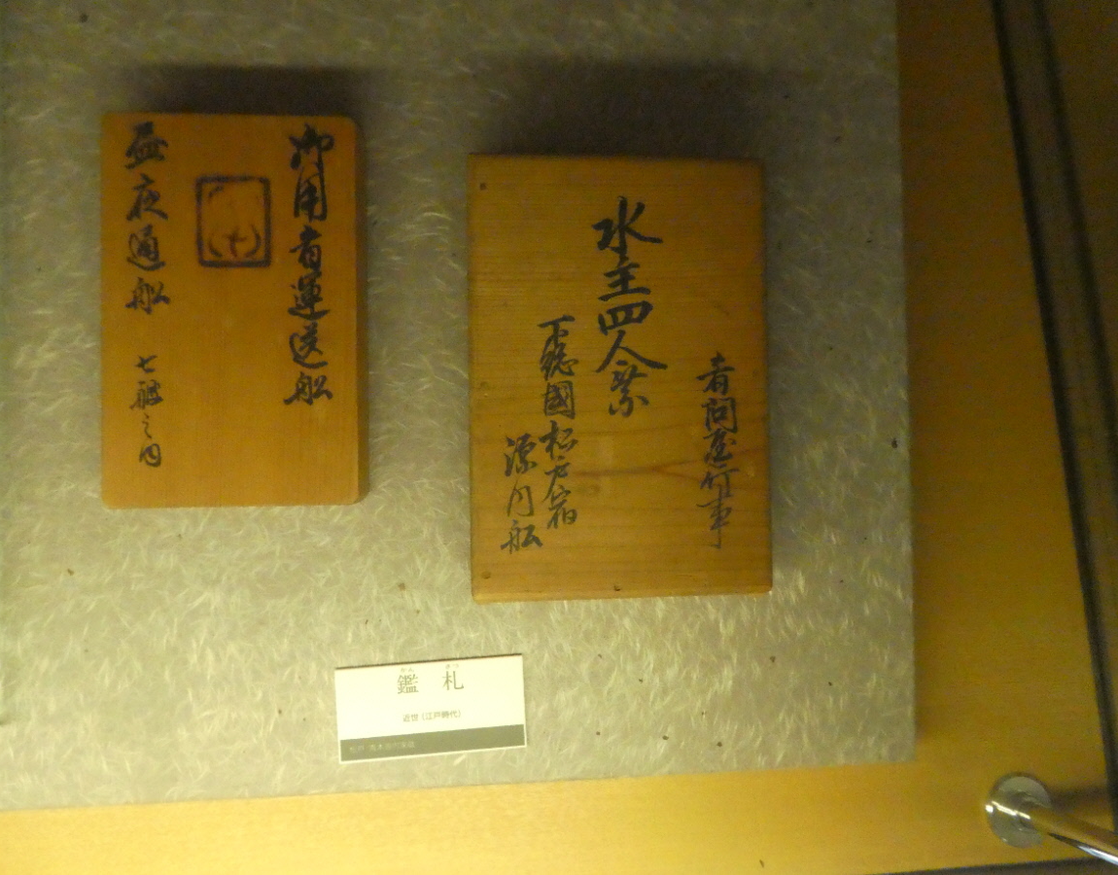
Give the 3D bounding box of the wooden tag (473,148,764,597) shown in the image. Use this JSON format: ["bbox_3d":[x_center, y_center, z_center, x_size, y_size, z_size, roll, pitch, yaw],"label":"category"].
[{"bbox_3d":[0.031,-0.031,0.428,0.154,0.026,0.227,-1,89,-5],"label":"wooden tag"}]

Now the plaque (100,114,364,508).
[{"bbox_3d":[-0.167,-0.064,0.422,0.126,0.023,0.200,-1,89,-5],"label":"plaque"}]

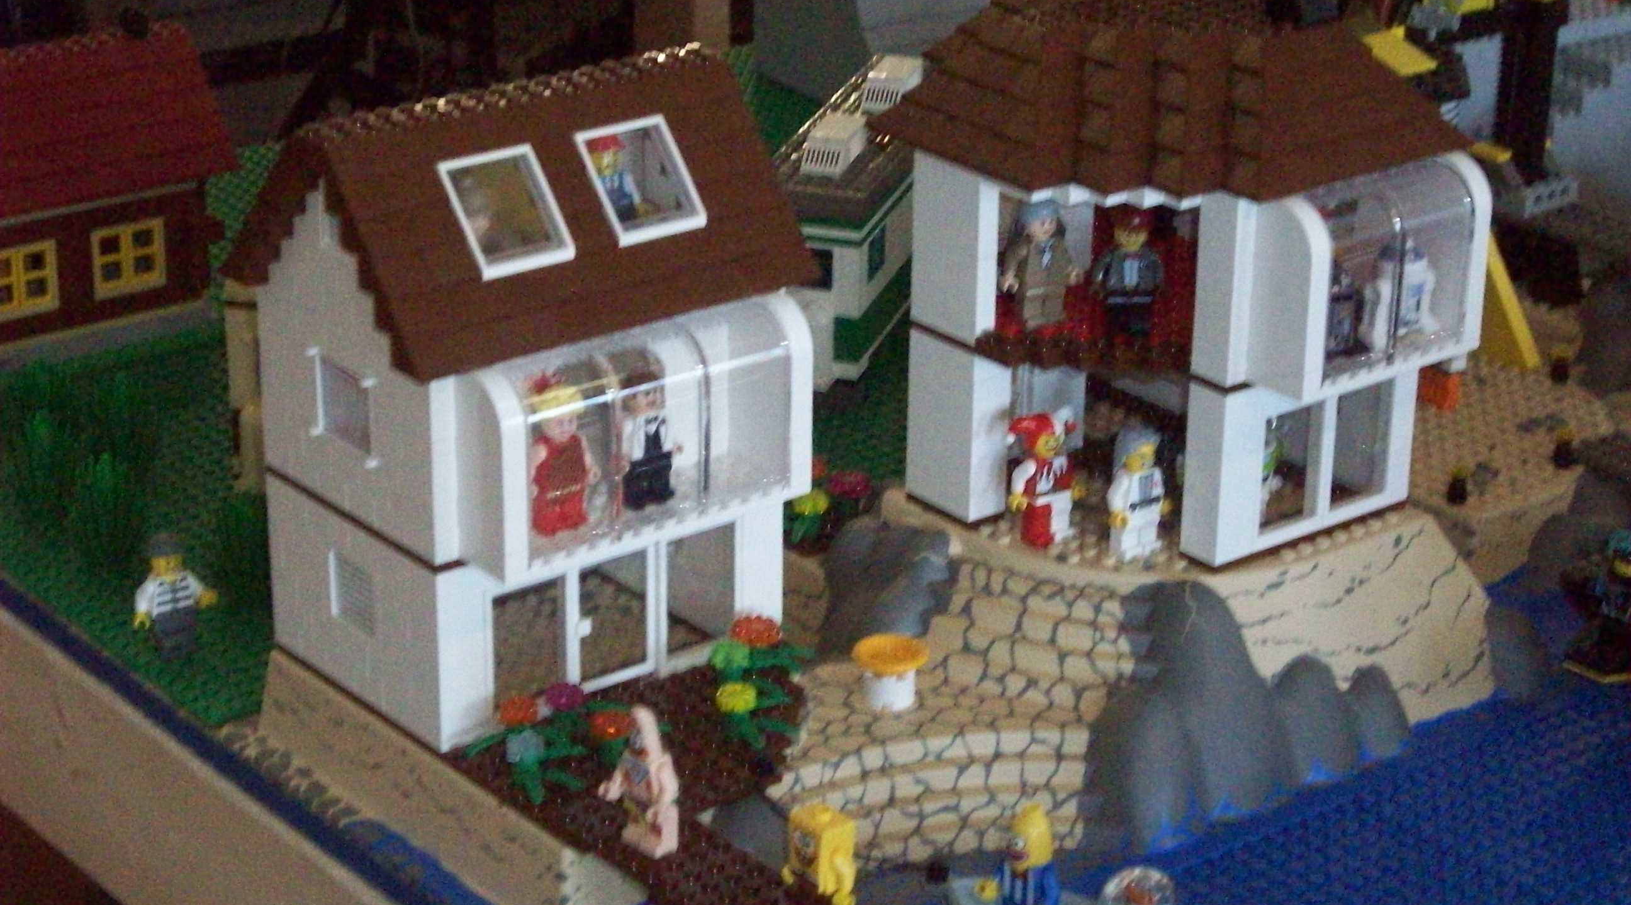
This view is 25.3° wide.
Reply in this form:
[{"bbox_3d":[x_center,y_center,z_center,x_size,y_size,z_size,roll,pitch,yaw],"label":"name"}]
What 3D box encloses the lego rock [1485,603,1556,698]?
[{"bbox_3d":[0.232,0.062,1.197,0.023,0.025,0.026,-16,28,-36],"label":"lego rock"}]

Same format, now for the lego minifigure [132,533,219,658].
[{"bbox_3d":[-0.212,0.047,1.196,0.026,0.043,0.015,-16,28,-36],"label":"lego minifigure"}]

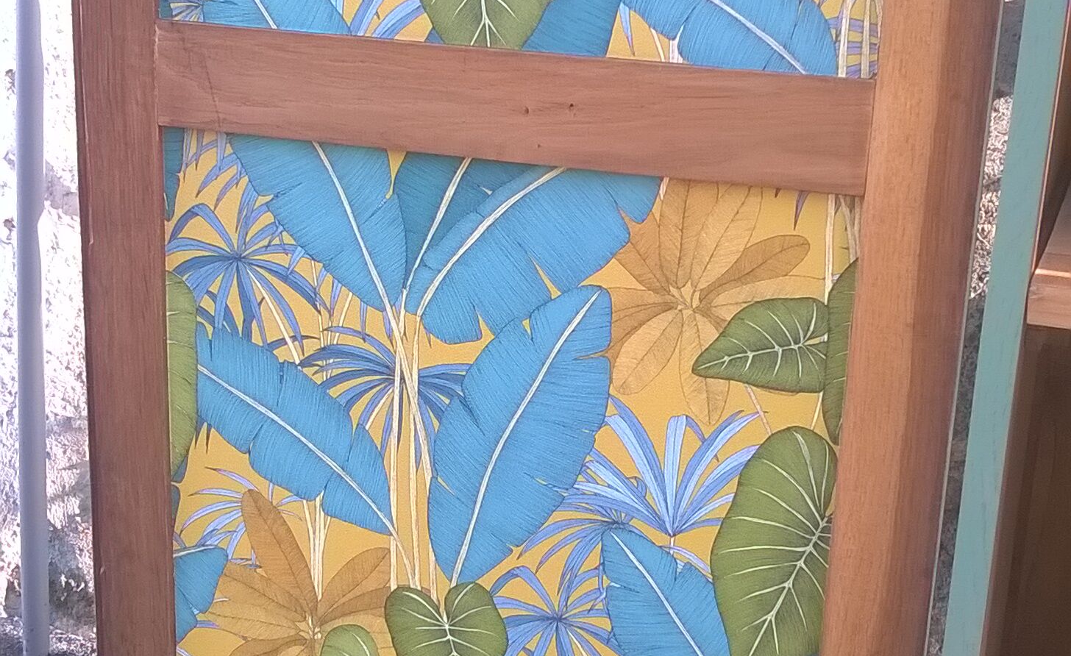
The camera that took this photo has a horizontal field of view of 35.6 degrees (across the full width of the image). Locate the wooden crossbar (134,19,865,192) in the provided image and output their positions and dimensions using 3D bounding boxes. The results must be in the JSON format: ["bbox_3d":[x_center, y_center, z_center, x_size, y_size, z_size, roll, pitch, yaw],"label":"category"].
[{"bbox_3d":[-0.027,-0.161,1.183,0.522,0.078,0.022,7,17,15],"label":"wooden crossbar"}]

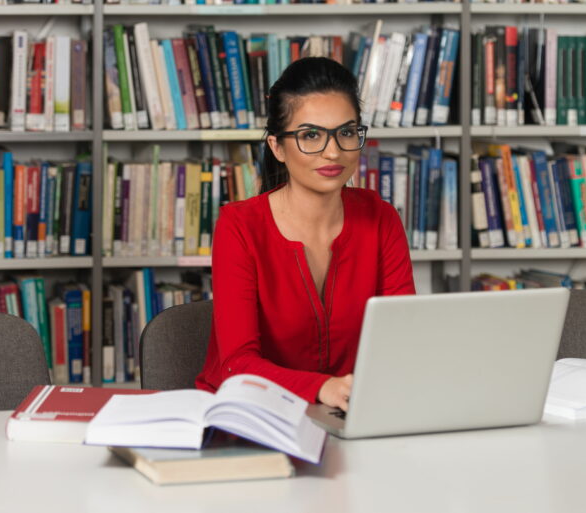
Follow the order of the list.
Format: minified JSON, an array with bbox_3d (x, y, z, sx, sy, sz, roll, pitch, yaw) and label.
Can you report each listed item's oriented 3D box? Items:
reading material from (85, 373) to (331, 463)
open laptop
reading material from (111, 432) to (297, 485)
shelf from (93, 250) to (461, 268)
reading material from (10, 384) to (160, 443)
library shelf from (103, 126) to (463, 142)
[{"bbox_3d":[-0.119,0.237,3.230,0.340,0.088,0.243,1,7,4],"label":"reading material"},{"bbox_3d":[0.205,0.153,3.496,0.358,0.236,0.317,-2,7,-25],"label":"open laptop"},{"bbox_3d":[-0.140,0.285,3.193,0.203,0.034,0.267,-2,7,-19],"label":"reading material"},{"bbox_3d":[-0.051,-0.008,5.632,0.920,0.030,0.270,-1,7,-11],"label":"shelf"},{"bbox_3d":[-0.325,0.252,3.458,0.208,0.036,0.267,1,7,2],"label":"reading material"},{"bbox_3d":[-0.051,-0.322,5.632,0.920,0.030,0.270,-1,7,-11],"label":"library shelf"}]

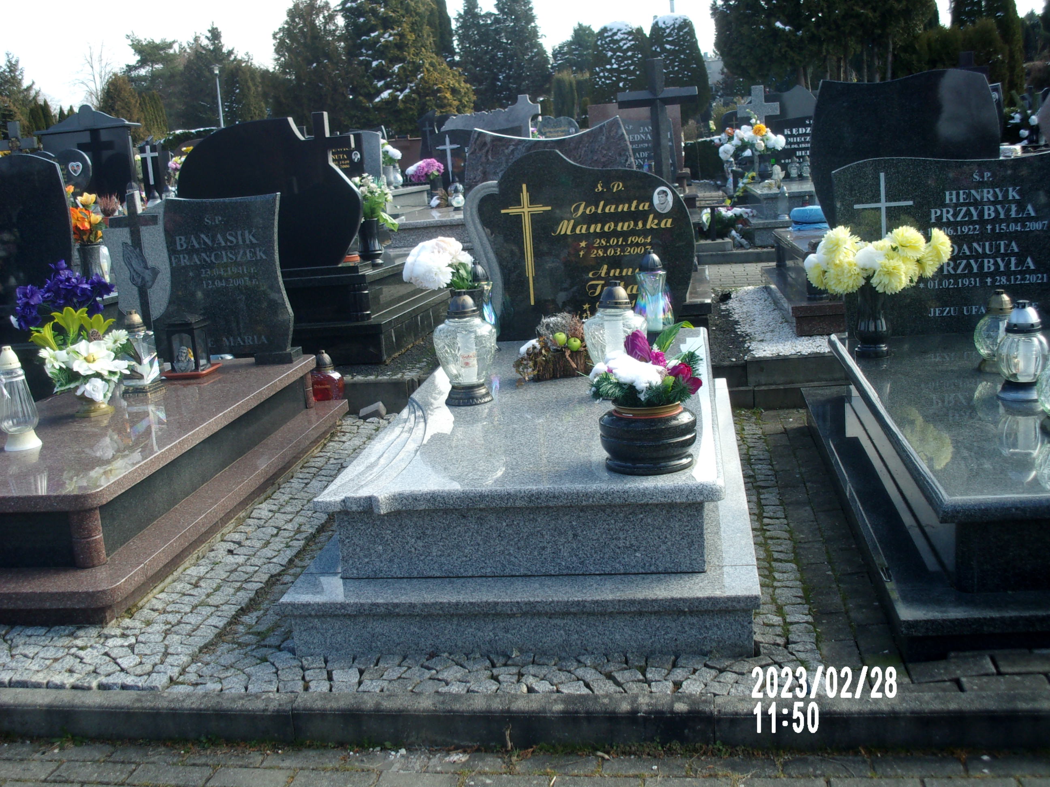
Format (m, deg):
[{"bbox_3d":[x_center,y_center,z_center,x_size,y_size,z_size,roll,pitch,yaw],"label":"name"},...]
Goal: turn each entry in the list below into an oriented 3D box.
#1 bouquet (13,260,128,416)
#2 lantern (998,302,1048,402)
[{"bbox_3d":[-1.763,-0.220,5.054,0.424,0.581,0.315,-3,11,3],"label":"bouquet"},{"bbox_3d":[1.599,-0.140,4.183,0.162,0.314,0.162,-2,12,7],"label":"lantern"}]

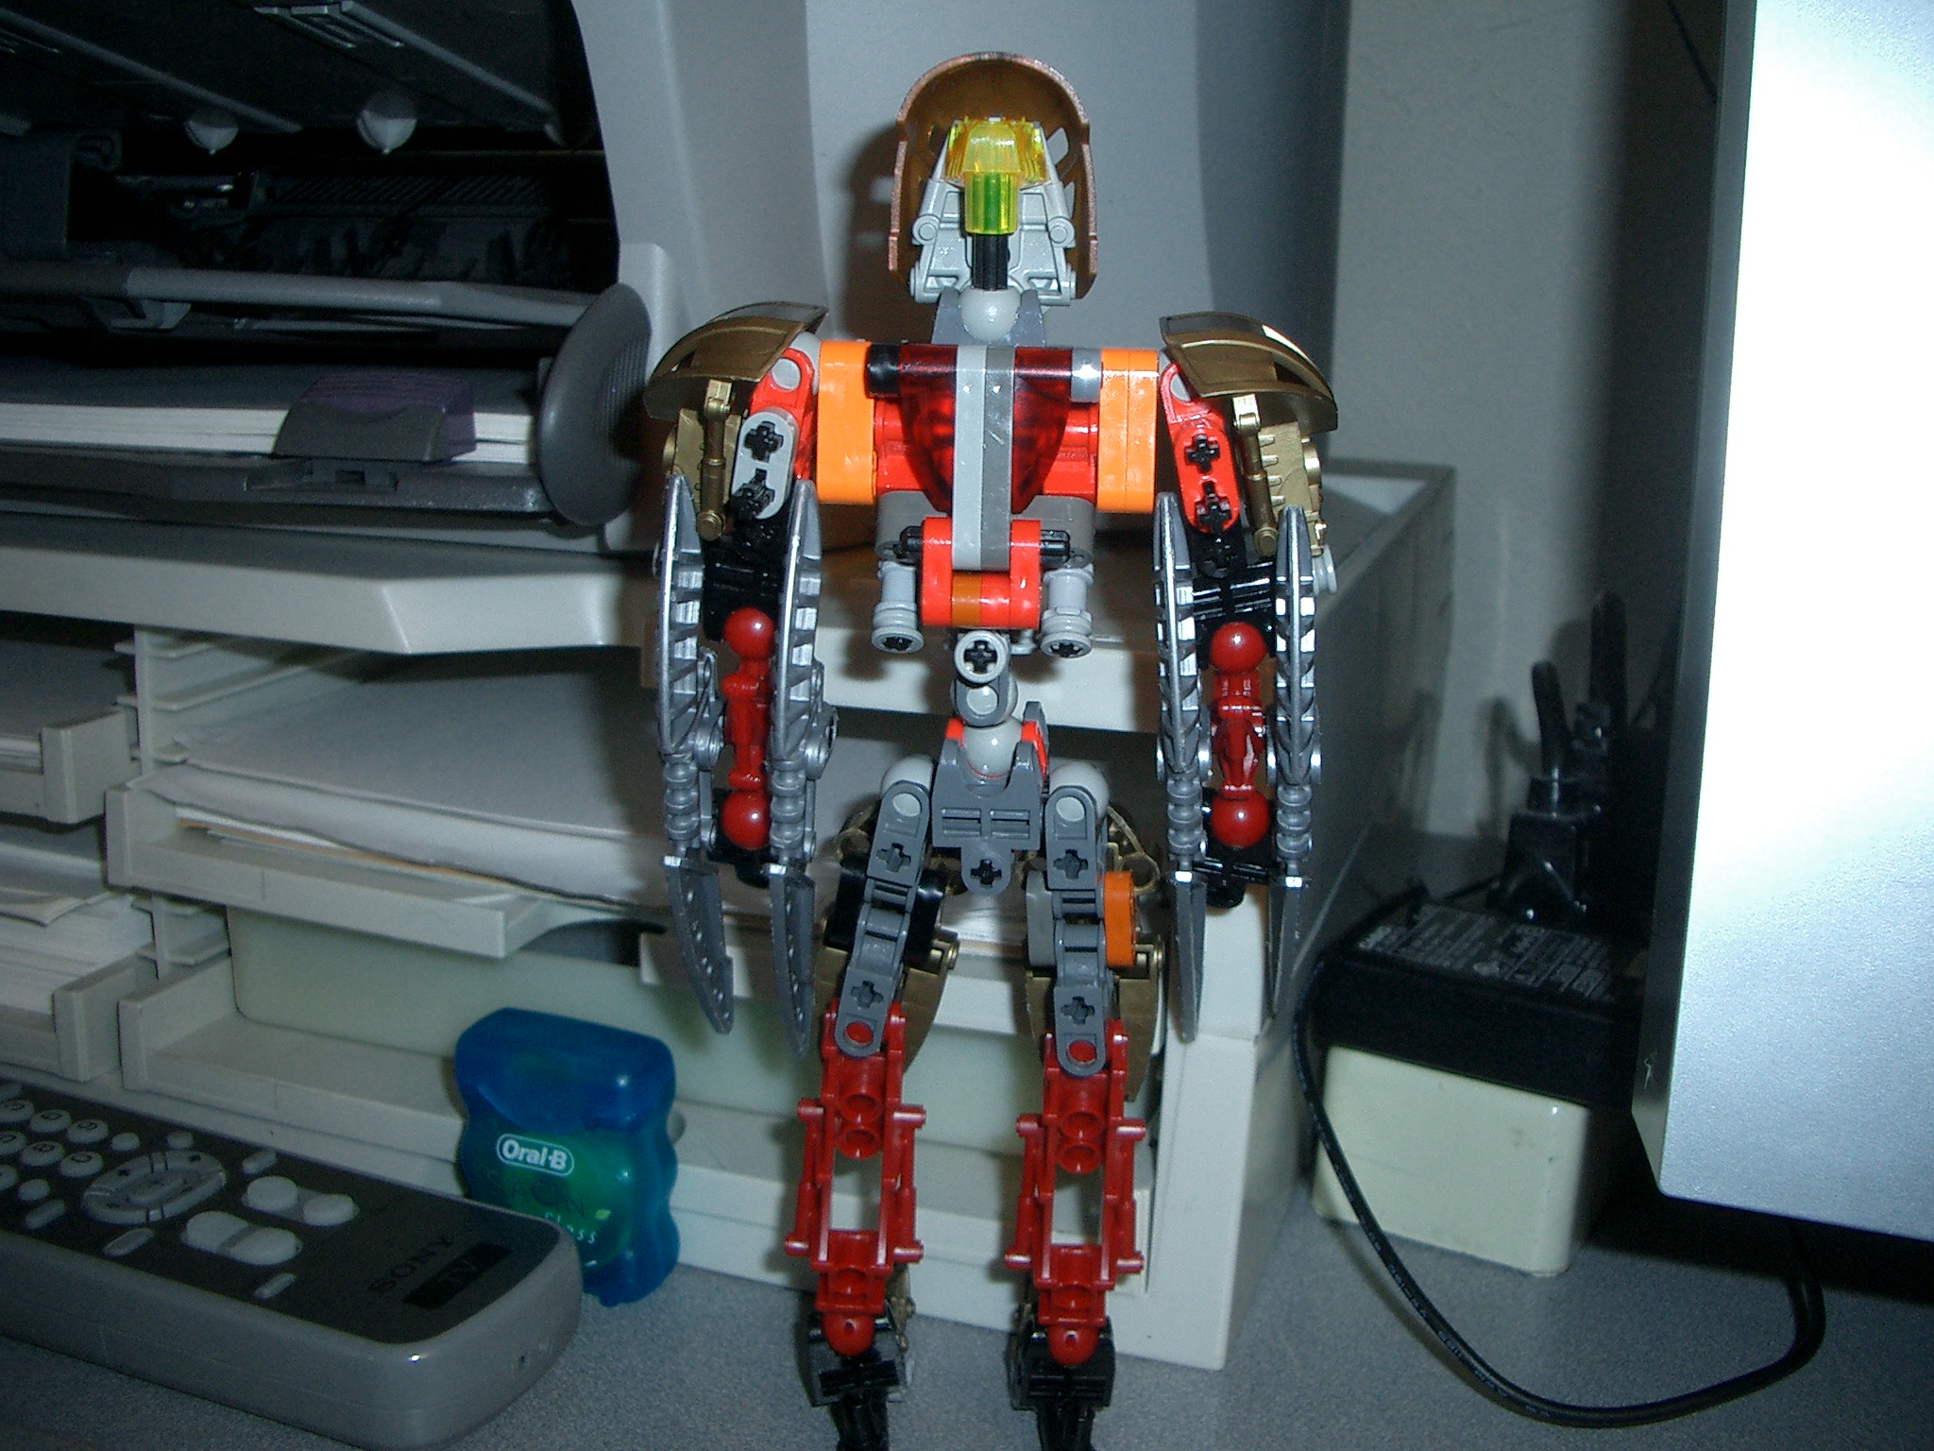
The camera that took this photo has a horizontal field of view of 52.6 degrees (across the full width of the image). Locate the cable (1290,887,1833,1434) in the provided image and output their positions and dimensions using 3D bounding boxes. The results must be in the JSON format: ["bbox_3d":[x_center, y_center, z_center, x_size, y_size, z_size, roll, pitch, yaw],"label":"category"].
[{"bbox_3d":[0.115,0.079,0.382,0.106,0.057,0.118,6,15,18],"label":"cable"}]

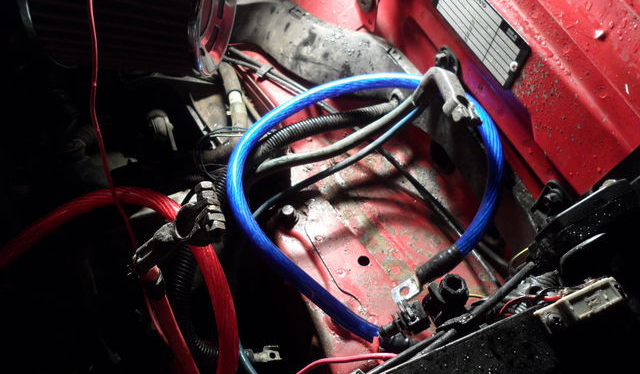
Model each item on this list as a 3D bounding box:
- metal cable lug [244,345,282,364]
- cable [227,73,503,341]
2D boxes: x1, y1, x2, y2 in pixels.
[{"bbox_3d":[-0.078,0.232,0.690,0.051,0.017,0.023,6,67,0],"label":"metal cable lug"},{"bbox_3d":[0.051,-0.019,0.503,0.276,0.070,0.244,-40,74,-17],"label":"cable"}]

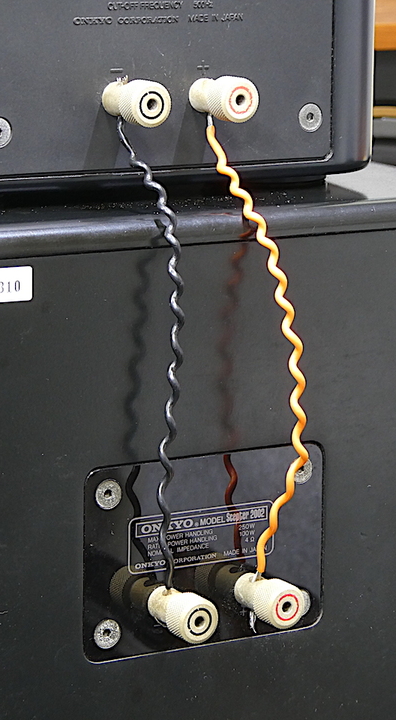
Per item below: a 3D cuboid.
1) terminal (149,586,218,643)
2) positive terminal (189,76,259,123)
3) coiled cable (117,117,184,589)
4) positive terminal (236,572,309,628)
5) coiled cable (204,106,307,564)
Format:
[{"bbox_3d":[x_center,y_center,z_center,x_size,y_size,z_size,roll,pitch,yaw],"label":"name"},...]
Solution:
[{"bbox_3d":[-0.006,0.104,1.017,0.019,0.019,0.027,-6,12,-33],"label":"terminal"},{"bbox_3d":[0.011,-0.110,1.048,0.019,0.019,0.027,-6,12,-33],"label":"positive terminal"},{"bbox_3d":[-0.022,-0.002,1.018,0.016,0.188,0.059,-6,12,-33],"label":"coiled cable"},{"bbox_3d":[0.030,0.100,1.041,0.019,0.019,0.027,-6,12,-33],"label":"positive terminal"},{"bbox_3d":[0.022,-0.005,1.040,0.016,0.189,0.071,-6,12,-33],"label":"coiled cable"}]

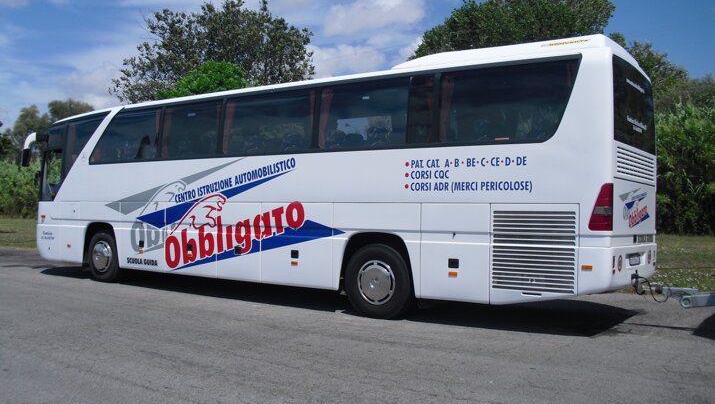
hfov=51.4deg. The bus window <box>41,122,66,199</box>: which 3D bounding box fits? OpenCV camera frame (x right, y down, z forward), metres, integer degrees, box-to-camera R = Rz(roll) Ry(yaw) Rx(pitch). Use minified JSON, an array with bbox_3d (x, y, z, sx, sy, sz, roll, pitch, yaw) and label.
[{"bbox_3d":[-6.081,-0.797,14.955,0.850,1.550,0.100,0,0,37],"label":"bus window"}]

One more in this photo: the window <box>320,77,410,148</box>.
[{"bbox_3d":[0.066,-1.188,10.290,1.520,0.950,0.080,0,0,37],"label":"window"}]

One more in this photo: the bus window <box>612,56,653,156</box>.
[{"bbox_3d":[3.406,-1.187,9.188,0.140,1.000,2.050,0,0,37],"label":"bus window"}]

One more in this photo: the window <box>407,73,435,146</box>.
[{"bbox_3d":[0.829,-1.193,9.715,0.410,0.930,0.080,0,0,37],"label":"window"}]

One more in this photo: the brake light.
[{"bbox_3d":[2.727,0.049,8.297,0.270,0.540,0.200,0,0,37],"label":"brake light"}]

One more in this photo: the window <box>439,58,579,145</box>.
[{"bbox_3d":[1.779,-1.172,8.999,1.830,0.960,0.080,0,0,37],"label":"window"}]

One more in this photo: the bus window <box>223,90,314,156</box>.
[{"bbox_3d":[-1.387,-1.182,11.385,1.900,0.940,0.080,0,0,37],"label":"bus window"}]

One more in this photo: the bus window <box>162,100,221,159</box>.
[{"bbox_3d":[-2.777,-1.191,12.432,1.420,0.940,0.080,0,0,37],"label":"bus window"}]

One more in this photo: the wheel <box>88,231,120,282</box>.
[{"bbox_3d":[-4.636,1.043,13.972,1.030,1.030,0.310,0,0,37],"label":"wheel"}]

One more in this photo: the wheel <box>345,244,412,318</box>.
[{"bbox_3d":[0.356,1.074,10.211,1.030,1.030,0.320,0,0,37],"label":"wheel"}]

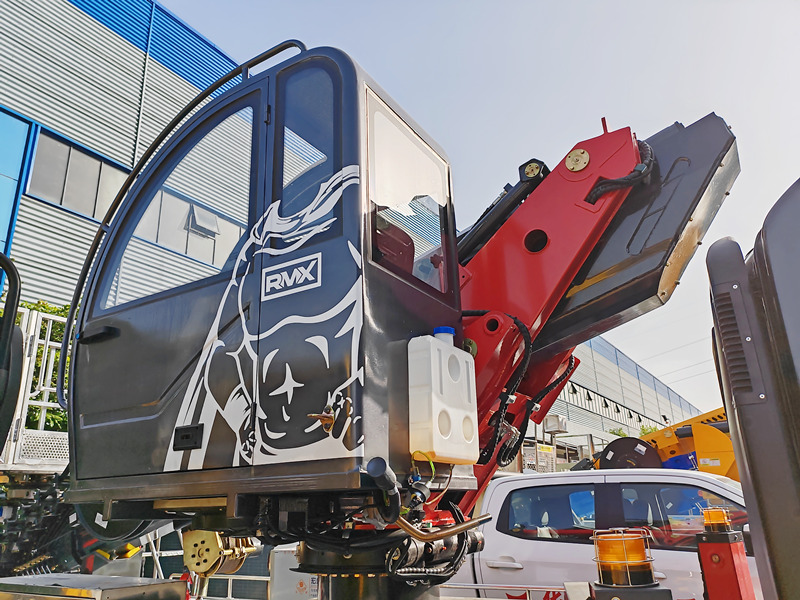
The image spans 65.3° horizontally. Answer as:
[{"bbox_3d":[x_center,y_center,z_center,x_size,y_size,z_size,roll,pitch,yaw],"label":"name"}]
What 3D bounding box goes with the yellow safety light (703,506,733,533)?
[{"bbox_3d":[1.501,1.040,2.950,0.132,0.112,0.132,-13,-22,30],"label":"yellow safety light"}]

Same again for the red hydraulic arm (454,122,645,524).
[{"bbox_3d":[0.545,0.032,3.080,0.620,1.950,0.420,31,3,36],"label":"red hydraulic arm"}]

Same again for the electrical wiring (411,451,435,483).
[{"bbox_3d":[0.077,0.568,2.130,0.060,0.110,0.080,-13,-22,30],"label":"electrical wiring"}]

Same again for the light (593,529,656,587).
[{"bbox_3d":[0.491,0.561,1.360,0.132,0.112,0.132,-13,-22,30],"label":"light"}]

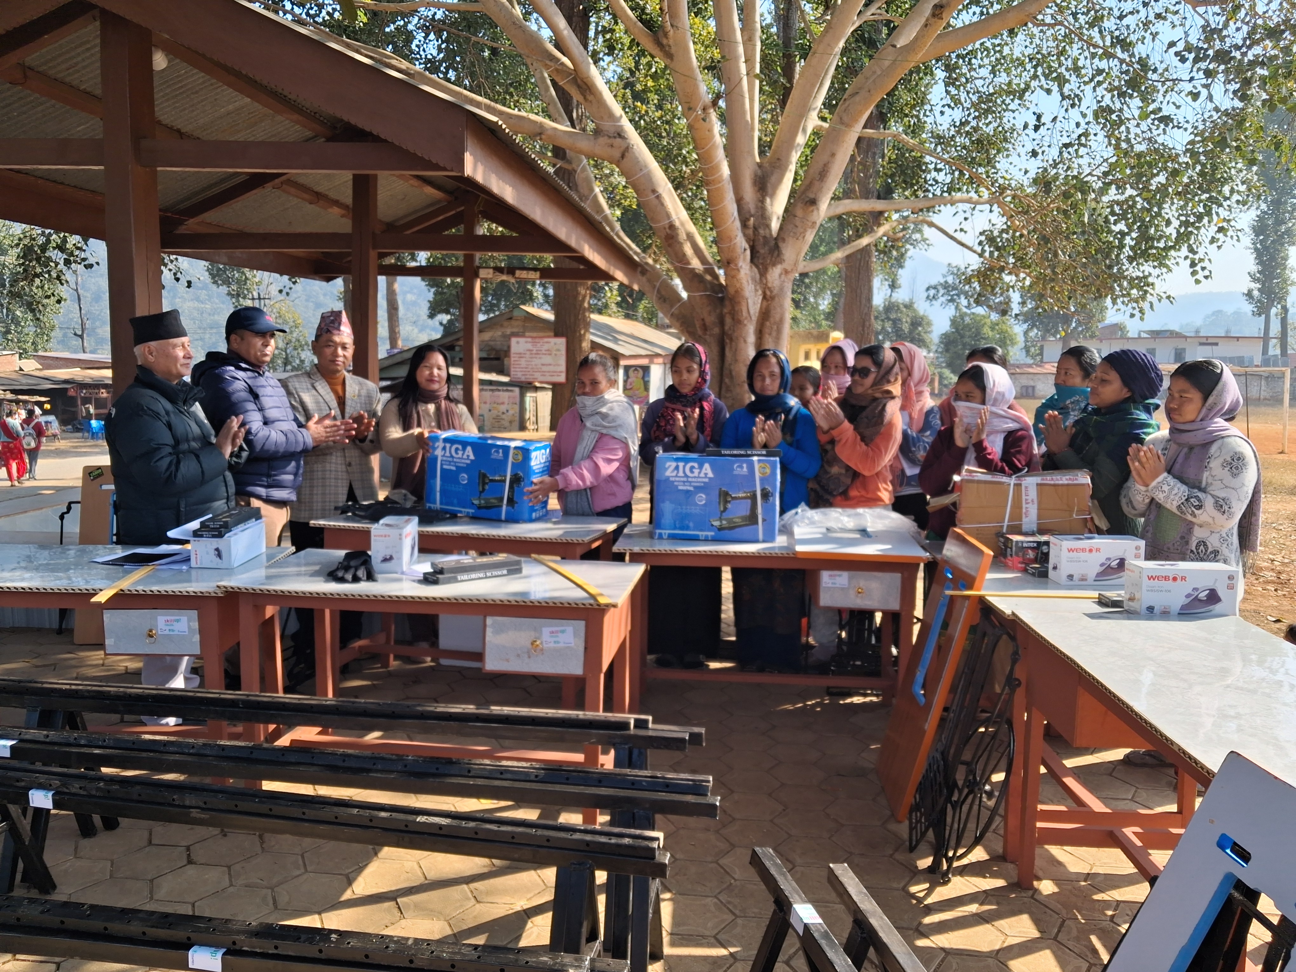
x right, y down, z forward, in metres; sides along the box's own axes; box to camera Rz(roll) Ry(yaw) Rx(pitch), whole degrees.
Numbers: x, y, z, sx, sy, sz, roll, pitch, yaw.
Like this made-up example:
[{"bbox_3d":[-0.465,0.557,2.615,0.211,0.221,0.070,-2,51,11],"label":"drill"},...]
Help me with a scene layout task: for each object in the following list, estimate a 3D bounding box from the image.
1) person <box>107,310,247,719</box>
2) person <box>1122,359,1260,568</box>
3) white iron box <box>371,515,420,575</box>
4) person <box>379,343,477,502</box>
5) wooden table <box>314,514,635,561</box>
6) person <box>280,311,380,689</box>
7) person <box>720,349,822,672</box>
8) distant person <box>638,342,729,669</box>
[{"bbox_3d":[-1.883,0.122,4.029,0.460,1.625,0.520,4,6,20],"label":"person"},{"bbox_3d":[1.960,0.310,3.627,0.410,1.521,0.460,-2,7,-28],"label":"person"},{"bbox_3d":[-0.851,0.194,3.395,0.108,0.145,0.270,1,6,-5],"label":"white iron box"},{"bbox_3d":[-1.072,0.077,4.988,0.500,1.555,0.450,0,6,-15],"label":"person"},{"bbox_3d":[-0.773,0.542,4.441,1.220,0.760,0.610,3,6,11],"label":"wooden table"},{"bbox_3d":[-1.408,0.065,4.484,0.490,1.668,0.380,-1,6,-18],"label":"person"},{"bbox_3d":[0.600,0.106,5.011,0.500,1.555,0.420,3,6,8],"label":"person"},{"bbox_3d":[0.181,0.080,5.040,0.470,1.578,0.420,2,6,3],"label":"distant person"}]

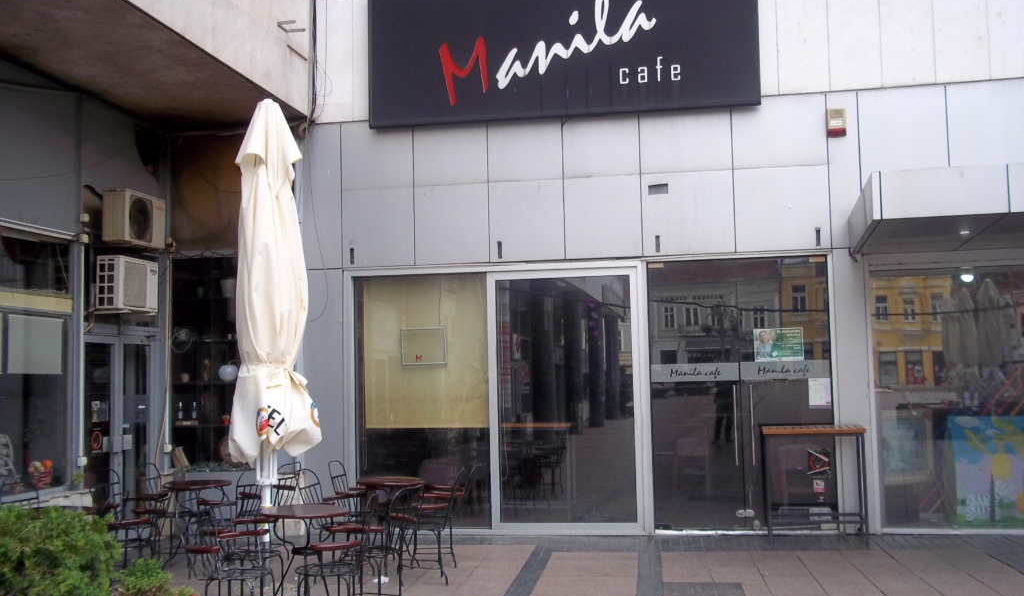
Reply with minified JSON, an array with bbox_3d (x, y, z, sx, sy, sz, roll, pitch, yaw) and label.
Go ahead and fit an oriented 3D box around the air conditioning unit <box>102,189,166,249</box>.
[{"bbox_3d":[-3.773,-0.769,10.646,0.260,0.520,0.810,-2,-4,7],"label":"air conditioning unit"}]

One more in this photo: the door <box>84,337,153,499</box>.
[{"bbox_3d":[-3.882,1.398,10.554,0.070,1.960,1.380,-2,-4,7],"label":"door"}]

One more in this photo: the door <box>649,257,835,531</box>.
[{"bbox_3d":[2.259,0.940,10.547,1.802,2.712,0.080,-2,-4,10],"label":"door"}]

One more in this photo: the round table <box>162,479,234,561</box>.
[{"bbox_3d":[-2.656,1.945,8.992,0.595,0.750,0.595,-1,-4,0],"label":"round table"}]

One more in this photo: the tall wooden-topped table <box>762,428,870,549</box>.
[{"bbox_3d":[2.821,1.750,9.942,0.910,1.045,0.520,-2,-4,10],"label":"tall wooden-topped table"}]

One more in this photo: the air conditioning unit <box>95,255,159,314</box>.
[{"bbox_3d":[-3.774,-0.121,10.464,0.260,0.510,0.790,-2,-4,7],"label":"air conditioning unit"}]

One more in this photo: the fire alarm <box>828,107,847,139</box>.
[{"bbox_3d":[3.204,-1.725,10.473,0.185,0.280,0.080,-2,-4,10],"label":"fire alarm"}]

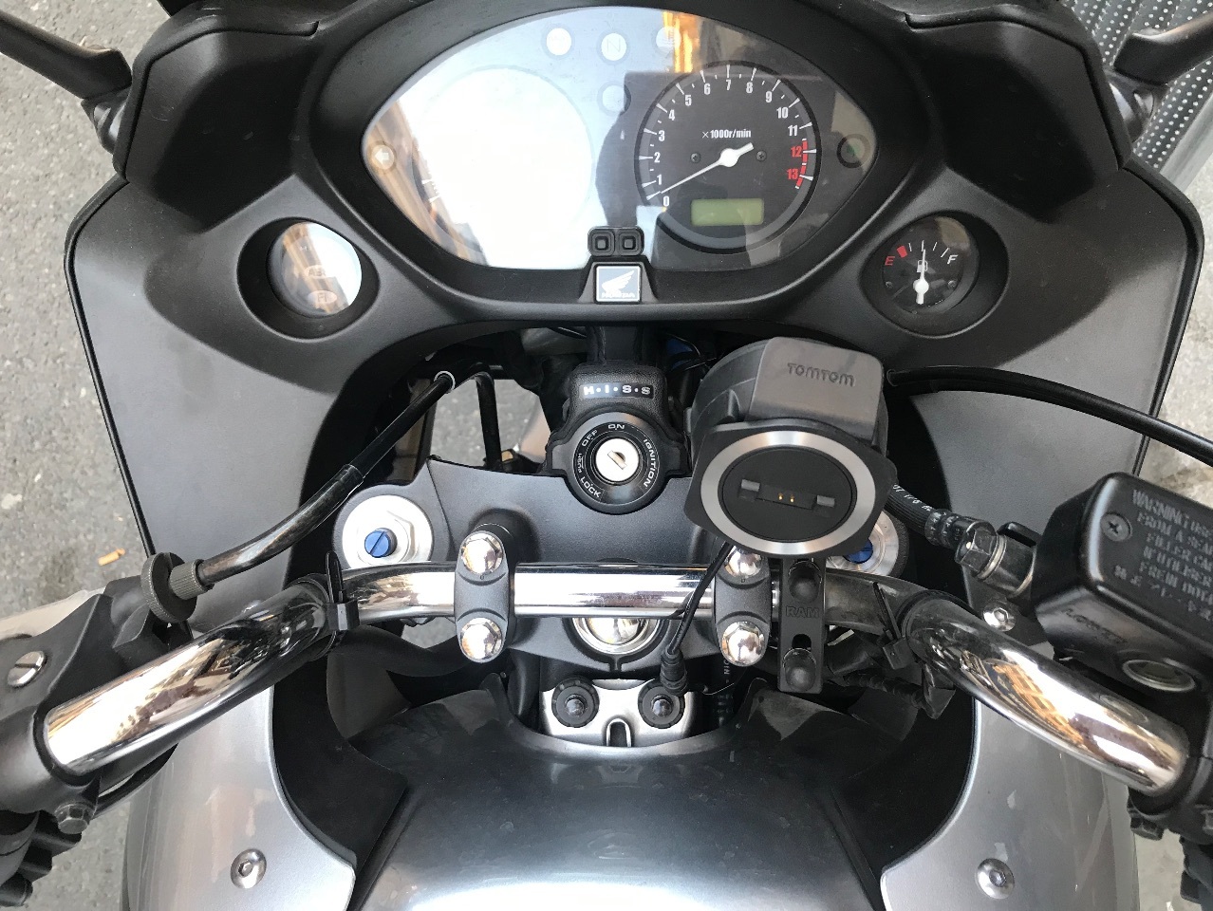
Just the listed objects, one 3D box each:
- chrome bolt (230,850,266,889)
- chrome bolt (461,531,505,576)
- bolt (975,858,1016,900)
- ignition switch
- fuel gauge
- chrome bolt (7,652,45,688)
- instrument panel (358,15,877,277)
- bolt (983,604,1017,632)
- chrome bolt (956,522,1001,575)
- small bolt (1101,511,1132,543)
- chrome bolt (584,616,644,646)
[{"bbox_3d":[-0.147,0.171,0.405,0.017,0.005,0.017,0,61,10],"label":"chrome bolt"},{"bbox_3d":[-0.049,0.039,0.389,0.017,0.009,0.017,0,86,0],"label":"chrome bolt"},{"bbox_3d":[0.158,0.172,0.400,0.017,0.005,0.017,0,56,-8],"label":"bolt"},{"bbox_3d":[0.005,-0.006,0.456,0.063,0.045,0.067,0,86,0],"label":"ignition switch"},{"bbox_3d":[0.164,-0.100,0.508,0.050,0.028,0.050,1,106,3],"label":"fuel gauge"},{"bbox_3d":[-0.165,0.061,0.280,0.013,0.004,0.013,0,48,31],"label":"chrome bolt"},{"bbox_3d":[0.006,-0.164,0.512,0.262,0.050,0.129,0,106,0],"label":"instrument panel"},{"bbox_3d":[0.132,0.055,0.330,0.011,0.005,0.011,0,52,-1],"label":"bolt"},{"bbox_3d":[0.112,0.028,0.296,0.013,0.015,0.015,30,90,8],"label":"chrome bolt"},{"bbox_3d":[0.131,0.018,0.253,0.008,0.003,0.008,0,63,-3],"label":"small bolt"},{"bbox_3d":[0.004,0.072,0.443,0.029,0.013,0.029,0,86,0],"label":"chrome bolt"}]

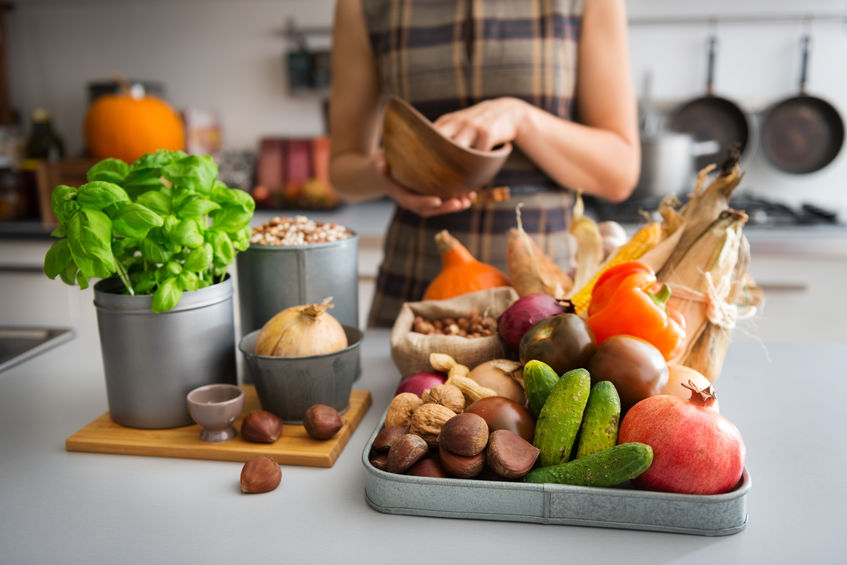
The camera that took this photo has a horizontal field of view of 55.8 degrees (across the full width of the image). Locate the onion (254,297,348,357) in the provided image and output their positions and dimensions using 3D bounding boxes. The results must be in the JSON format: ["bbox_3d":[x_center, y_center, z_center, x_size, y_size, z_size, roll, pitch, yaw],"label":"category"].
[{"bbox_3d":[-0.121,0.064,0.794,0.091,0.091,0.091,0,10,6],"label":"onion"}]

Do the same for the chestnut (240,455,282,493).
[{"bbox_3d":[-0.127,0.151,0.629,0.033,0.029,0.029,0,10,6],"label":"chestnut"}]

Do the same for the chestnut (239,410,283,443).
[{"bbox_3d":[-0.143,0.129,0.709,0.036,0.027,0.032,-1,13,0],"label":"chestnut"}]

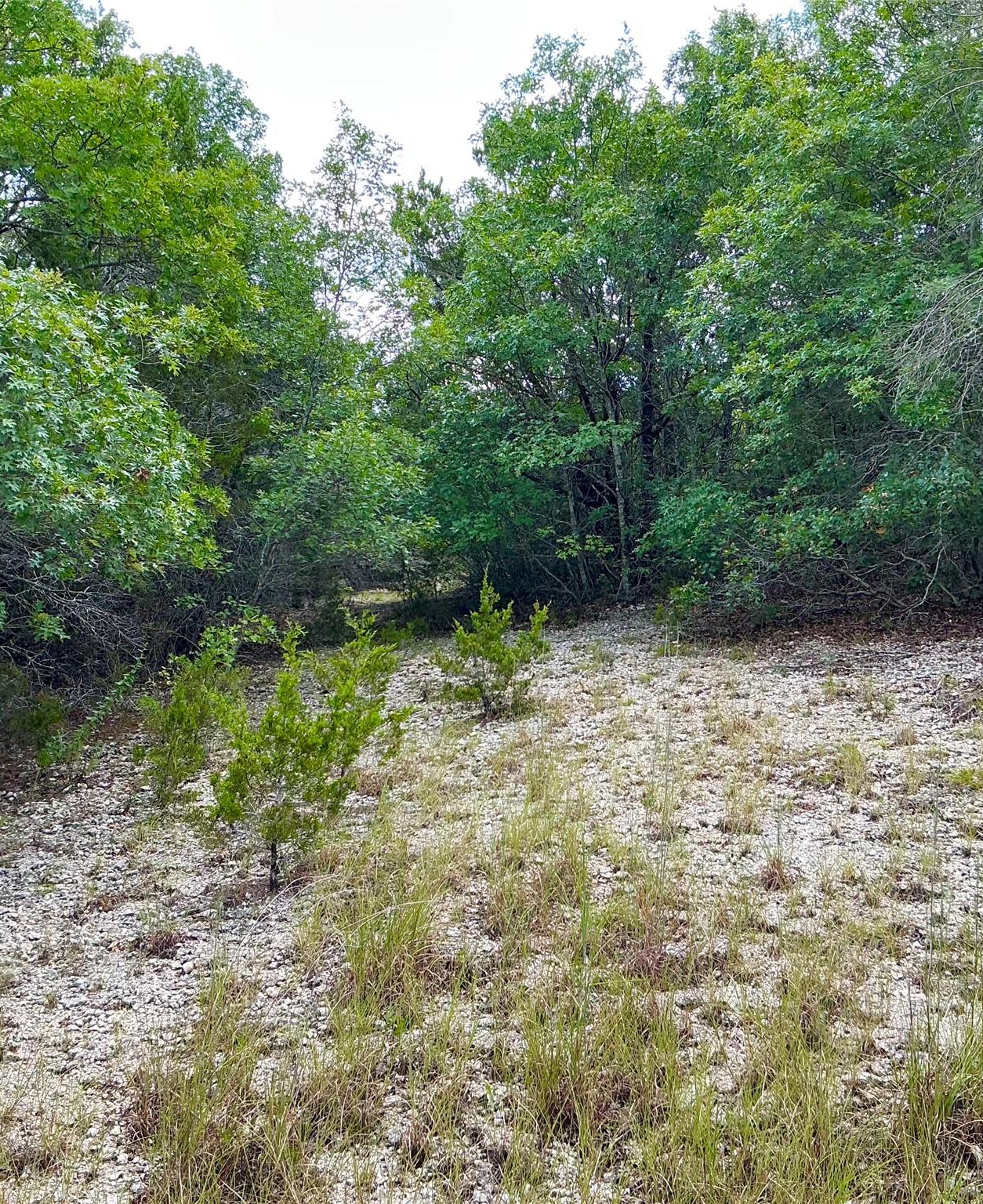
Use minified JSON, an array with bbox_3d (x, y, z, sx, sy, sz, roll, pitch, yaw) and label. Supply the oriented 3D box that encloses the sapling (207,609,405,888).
[{"bbox_3d":[-0.912,0.742,6.400,0.940,1.330,0.920,0,3,0],"label":"sapling"}]

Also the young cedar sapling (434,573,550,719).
[{"bbox_3d":[0.005,0.365,10.800,0.960,1.200,0.900,0,3,0],"label":"young cedar sapling"}]

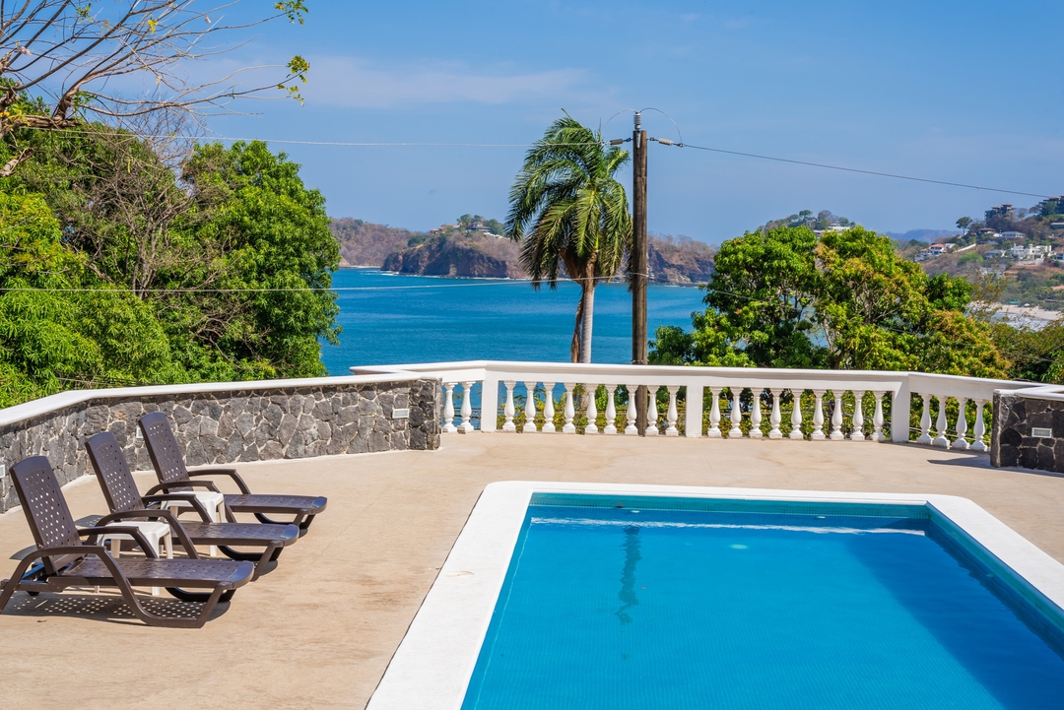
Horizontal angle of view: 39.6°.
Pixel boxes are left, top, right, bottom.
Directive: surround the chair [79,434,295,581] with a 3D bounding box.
[{"bbox_3d":[-2.526,1.101,11.020,1.641,0.985,0.706,2,4,3],"label":"chair"}]

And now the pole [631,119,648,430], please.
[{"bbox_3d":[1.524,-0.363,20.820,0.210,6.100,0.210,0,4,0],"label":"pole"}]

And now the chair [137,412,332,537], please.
[{"bbox_3d":[-2.503,1.004,12.362,1.641,0.985,0.706,2,4,6],"label":"chair"}]

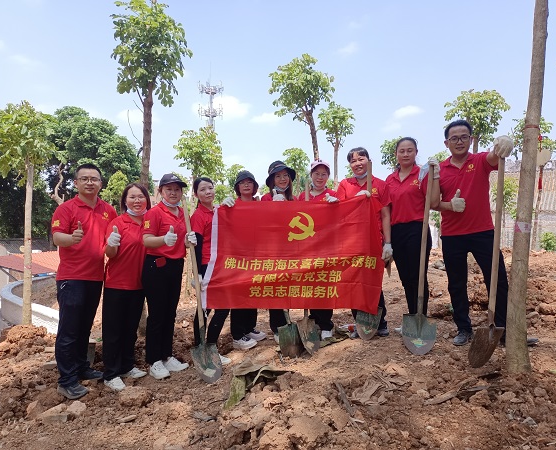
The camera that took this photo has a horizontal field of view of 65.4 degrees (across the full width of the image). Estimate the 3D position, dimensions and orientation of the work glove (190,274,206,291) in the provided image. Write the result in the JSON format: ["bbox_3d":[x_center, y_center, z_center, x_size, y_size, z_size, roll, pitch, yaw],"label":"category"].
[{"bbox_3d":[-0.627,0.454,3.420,0.120,0.150,0.110,-1,-2,-6],"label":"work glove"}]

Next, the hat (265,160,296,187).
[{"bbox_3d":[0.021,-0.434,3.650,0.270,0.190,0.280,-1,-2,-3],"label":"hat"}]

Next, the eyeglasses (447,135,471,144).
[{"bbox_3d":[1.312,-0.622,3.150,0.145,0.048,0.130,-8,2,22],"label":"eyeglasses"}]

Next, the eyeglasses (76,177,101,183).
[{"bbox_3d":[-1.394,-0.333,3.170,0.142,0.044,0.140,0,-2,-27],"label":"eyeglasses"}]

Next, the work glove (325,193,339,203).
[{"bbox_3d":[0.432,-0.210,3.500,0.110,0.100,0.100,-1,0,9],"label":"work glove"}]

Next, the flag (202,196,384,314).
[{"bbox_3d":[0.122,0.241,3.420,1.430,0.920,0.180,-1,-2,3],"label":"flag"}]

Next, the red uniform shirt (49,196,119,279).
[{"bbox_3d":[-1.460,0.105,3.260,0.500,0.650,0.300,0,0,-35],"label":"red uniform shirt"}]

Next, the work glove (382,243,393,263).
[{"bbox_3d":[0.882,0.225,3.480,0.090,0.170,0.100,-1,0,11],"label":"work glove"}]

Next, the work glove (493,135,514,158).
[{"bbox_3d":[1.539,-0.531,2.950,0.130,0.160,0.130,-2,-2,27],"label":"work glove"}]

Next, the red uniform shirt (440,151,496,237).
[{"bbox_3d":[1.407,-0.225,3.200,0.450,0.650,0.290,-2,-2,20],"label":"red uniform shirt"}]

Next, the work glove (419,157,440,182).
[{"bbox_3d":[1.098,-0.397,3.100,0.120,0.170,0.120,-2,-2,18],"label":"work glove"}]

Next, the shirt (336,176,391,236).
[{"bbox_3d":[0.701,-0.147,3.530,0.450,0.540,0.260,-1,0,12],"label":"shirt"}]

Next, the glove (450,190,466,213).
[{"bbox_3d":[1.250,-0.170,3.000,0.110,0.165,0.100,-1,0,17],"label":"glove"}]

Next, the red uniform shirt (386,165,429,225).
[{"bbox_3d":[1.050,-0.242,3.500,0.420,0.500,0.260,-1,0,26],"label":"red uniform shirt"}]

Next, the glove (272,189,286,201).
[{"bbox_3d":[0.012,-0.238,3.550,0.100,0.120,0.100,-1,0,0],"label":"glove"}]

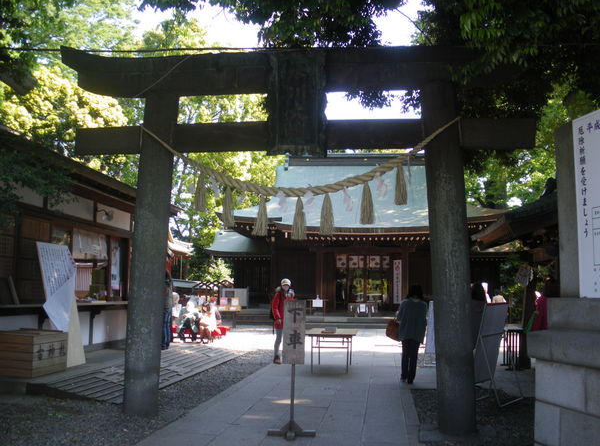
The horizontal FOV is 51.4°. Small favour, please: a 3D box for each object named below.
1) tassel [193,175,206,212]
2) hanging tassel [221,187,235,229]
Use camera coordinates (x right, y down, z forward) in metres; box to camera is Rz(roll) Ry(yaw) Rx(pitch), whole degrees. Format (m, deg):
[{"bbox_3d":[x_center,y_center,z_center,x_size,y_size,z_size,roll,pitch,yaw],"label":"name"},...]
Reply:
[{"bbox_3d":[-1.173,-0.344,7.280,0.150,0.440,0.150,-1,-7,9],"label":"tassel"},{"bbox_3d":[-0.820,-0.179,7.206,0.140,0.470,0.140,0,-6,8],"label":"hanging tassel"}]

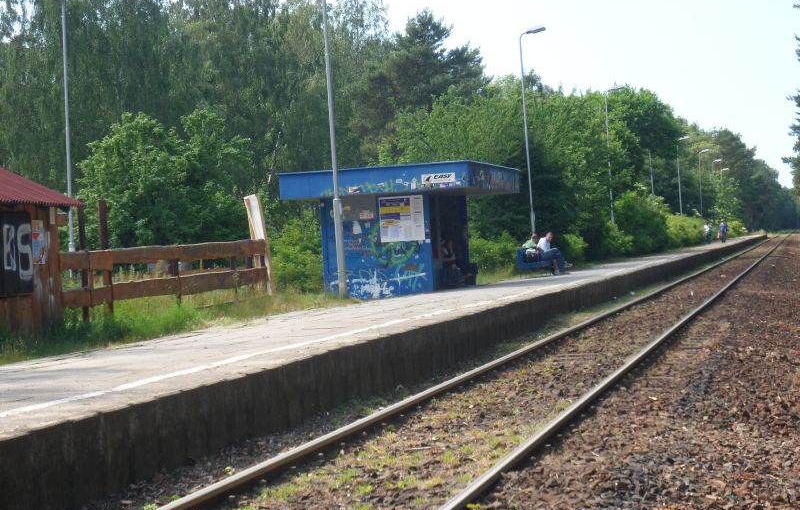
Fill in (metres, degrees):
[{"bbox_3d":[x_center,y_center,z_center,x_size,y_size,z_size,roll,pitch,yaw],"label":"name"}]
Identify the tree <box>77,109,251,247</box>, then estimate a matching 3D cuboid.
[{"bbox_3d":[-6.810,-1.384,56.884,5.000,5.550,4.800,-3,0,12],"label":"tree"}]

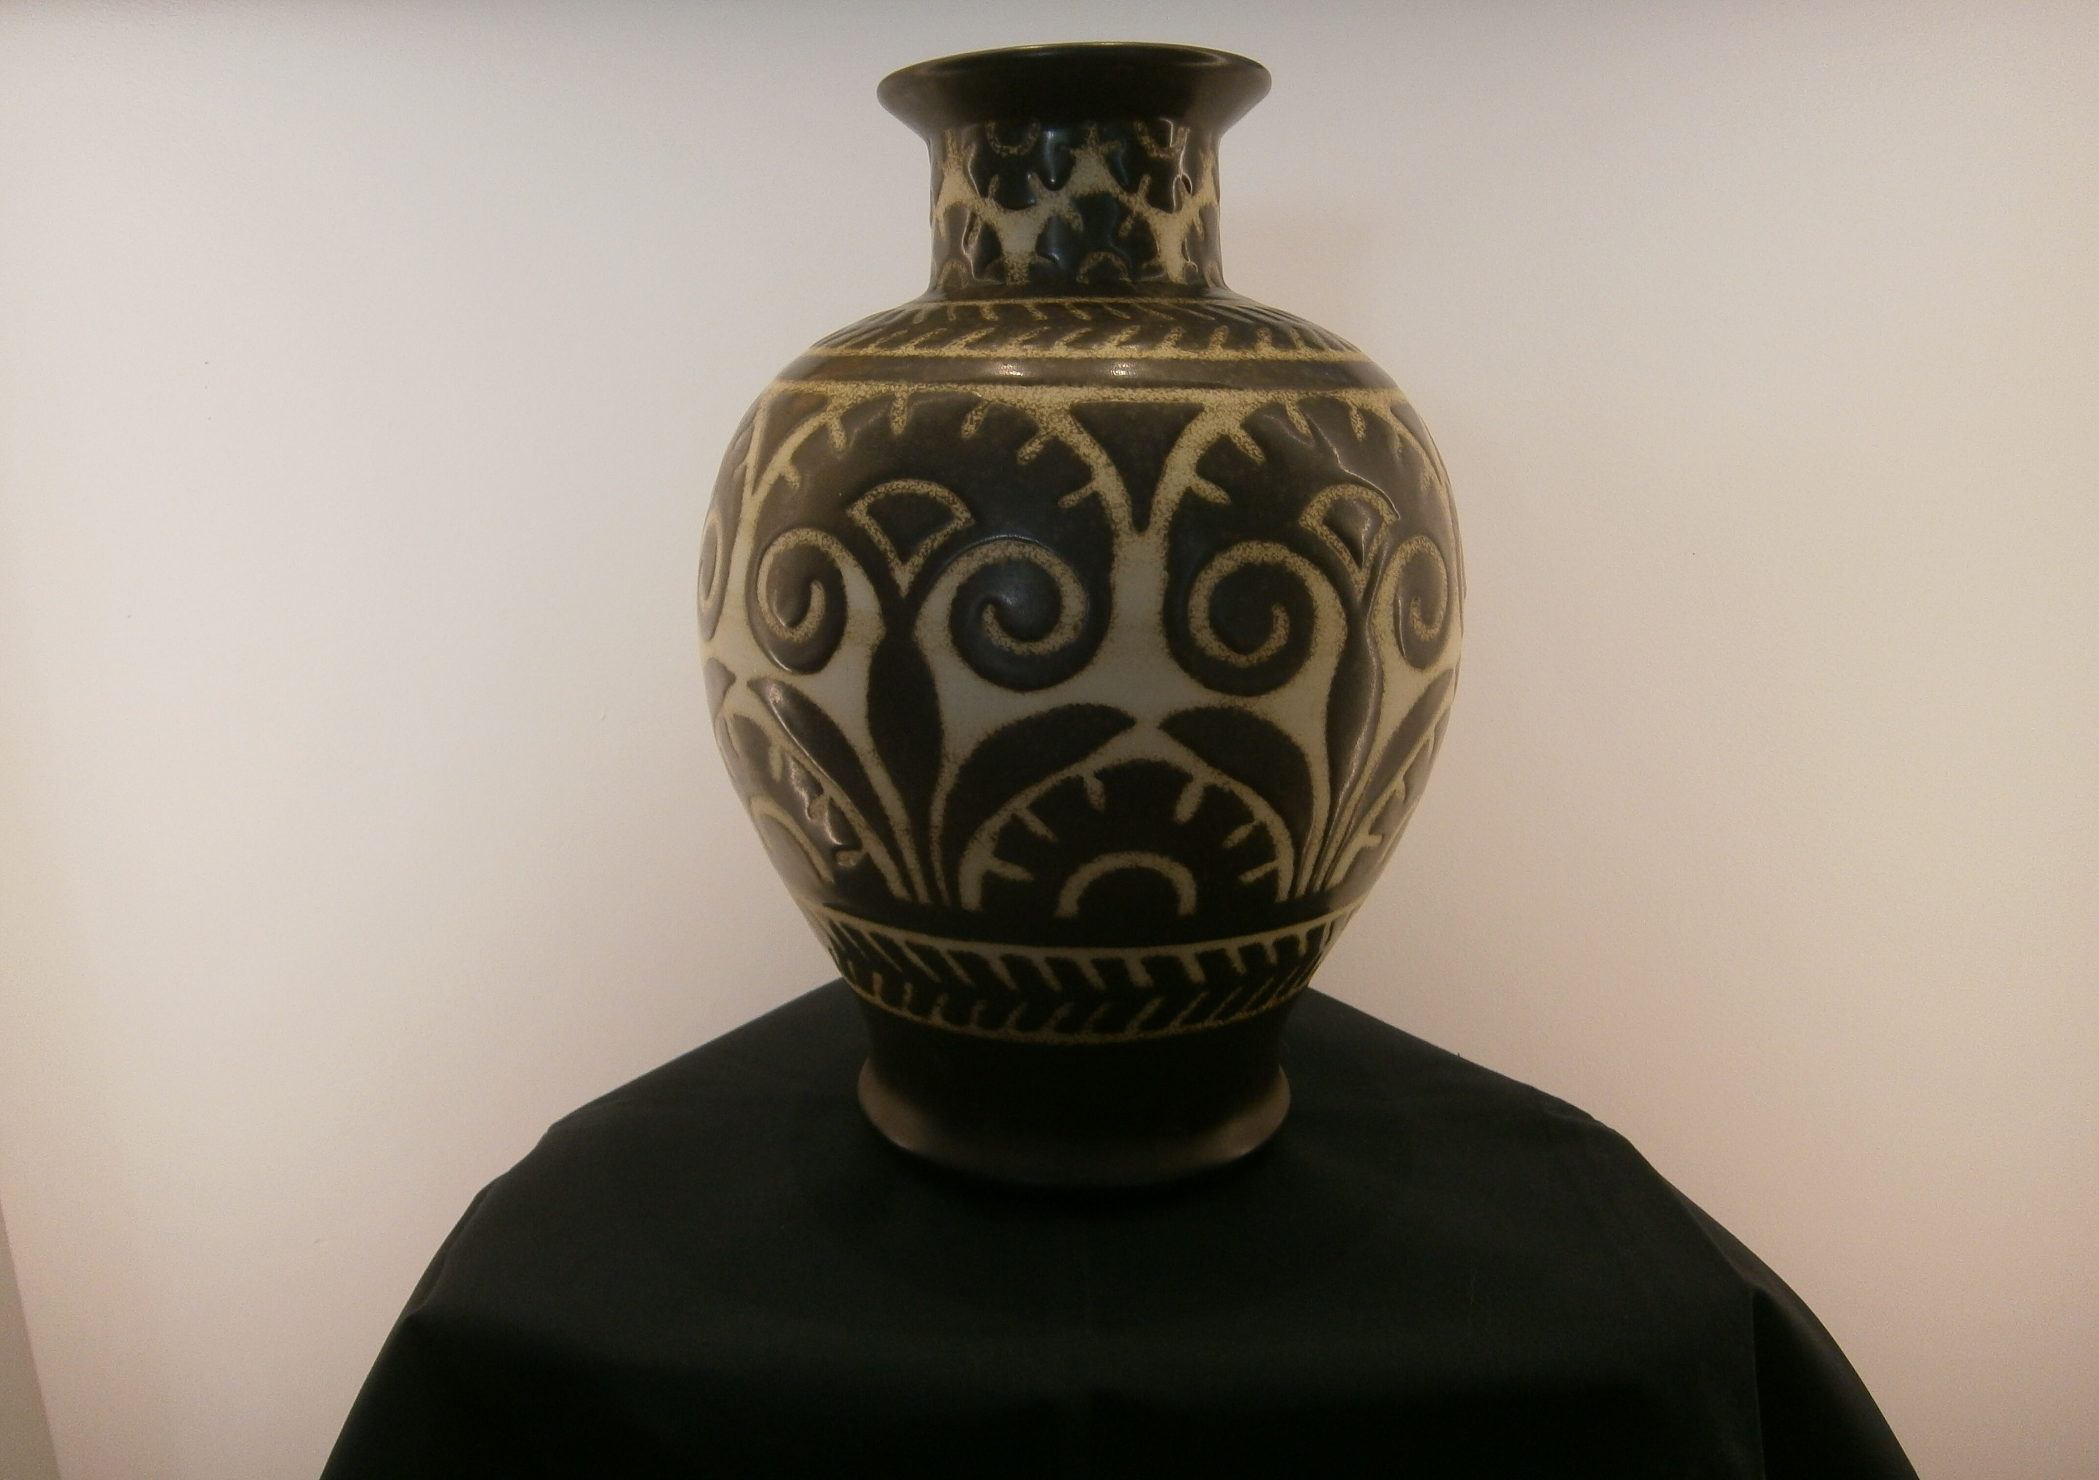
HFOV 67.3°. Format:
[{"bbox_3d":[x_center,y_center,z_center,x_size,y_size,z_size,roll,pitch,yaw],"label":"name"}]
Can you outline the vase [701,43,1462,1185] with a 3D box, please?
[{"bbox_3d":[0.011,-0.049,0.627,0.293,0.400,0.293,0,15,0],"label":"vase"}]

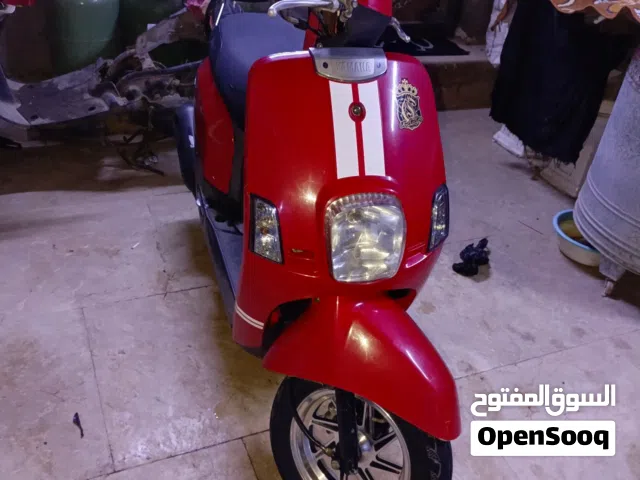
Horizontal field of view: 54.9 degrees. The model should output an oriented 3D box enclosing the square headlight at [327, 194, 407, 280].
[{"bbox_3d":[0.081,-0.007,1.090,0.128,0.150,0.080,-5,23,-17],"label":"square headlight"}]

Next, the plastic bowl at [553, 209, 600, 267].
[{"bbox_3d":[1.034,0.006,2.341,0.322,0.088,0.322,5,33,-3],"label":"plastic bowl"}]

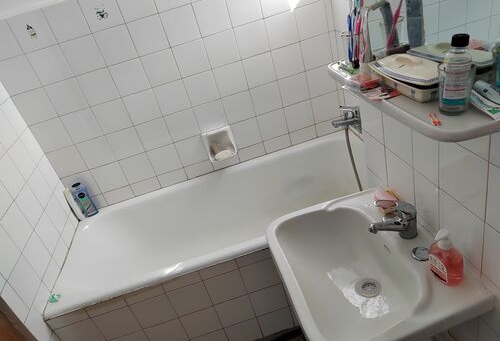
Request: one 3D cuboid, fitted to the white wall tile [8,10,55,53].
[{"bbox_3d":[-0.920,-0.596,1.403,0.150,0.145,0.010,-18,28,-3],"label":"white wall tile"}]

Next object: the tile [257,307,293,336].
[{"bbox_3d":[0.120,0.677,1.493,0.151,0.135,0.010,-18,27,-2],"label":"tile"}]

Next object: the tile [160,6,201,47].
[{"bbox_3d":[-0.315,-0.659,1.517,0.151,0.148,0.010,-18,27,-2],"label":"tile"}]

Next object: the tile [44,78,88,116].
[{"bbox_3d":[-0.844,-0.339,1.541,0.150,0.148,0.009,-18,27,-2],"label":"tile"}]

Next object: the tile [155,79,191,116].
[{"bbox_3d":[-0.378,-0.352,1.621,0.150,0.148,0.009,-18,27,-2],"label":"tile"}]

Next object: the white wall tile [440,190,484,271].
[{"bbox_3d":[0.507,0.141,0.806,0.010,0.150,0.150,-17,28,-1],"label":"white wall tile"}]

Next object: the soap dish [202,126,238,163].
[{"bbox_3d":[-0.159,-0.149,1.760,0.150,0.148,0.070,-18,27,-2],"label":"soap dish"}]

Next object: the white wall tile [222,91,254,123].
[{"bbox_3d":[-0.059,-0.323,1.724,0.150,0.150,0.010,-18,28,-3],"label":"white wall tile"}]

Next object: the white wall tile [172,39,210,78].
[{"bbox_3d":[-0.276,-0.530,1.574,0.150,0.150,0.010,-18,28,-3],"label":"white wall tile"}]

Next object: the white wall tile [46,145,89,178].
[{"bbox_3d":[-0.918,-0.046,1.675,0.149,0.147,0.010,-18,27,-2],"label":"white wall tile"}]

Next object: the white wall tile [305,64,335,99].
[{"bbox_3d":[0.375,-0.470,1.746,0.150,0.149,0.010,-18,27,-2],"label":"white wall tile"}]

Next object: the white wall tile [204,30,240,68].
[{"bbox_3d":[-0.133,-0.579,1.589,0.151,0.148,0.010,-18,27,-2],"label":"white wall tile"}]

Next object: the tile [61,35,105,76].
[{"bbox_3d":[-0.740,-0.509,1.479,0.150,0.148,0.009,-18,27,-2],"label":"tile"}]

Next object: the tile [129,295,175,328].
[{"bbox_3d":[-0.388,0.566,1.341,0.149,0.147,0.010,-18,27,-2],"label":"tile"}]

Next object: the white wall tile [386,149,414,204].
[{"bbox_3d":[0.473,0.023,1.042,0.010,0.149,0.150,-17,27,0],"label":"white wall tile"}]

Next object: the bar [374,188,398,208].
[{"bbox_3d":[0.450,0.092,1.096,0.073,0.027,0.047,-5,29,22],"label":"bar"}]

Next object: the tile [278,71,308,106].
[{"bbox_3d":[0.229,-0.420,1.726,0.149,0.147,0.010,-18,27,-2],"label":"tile"}]

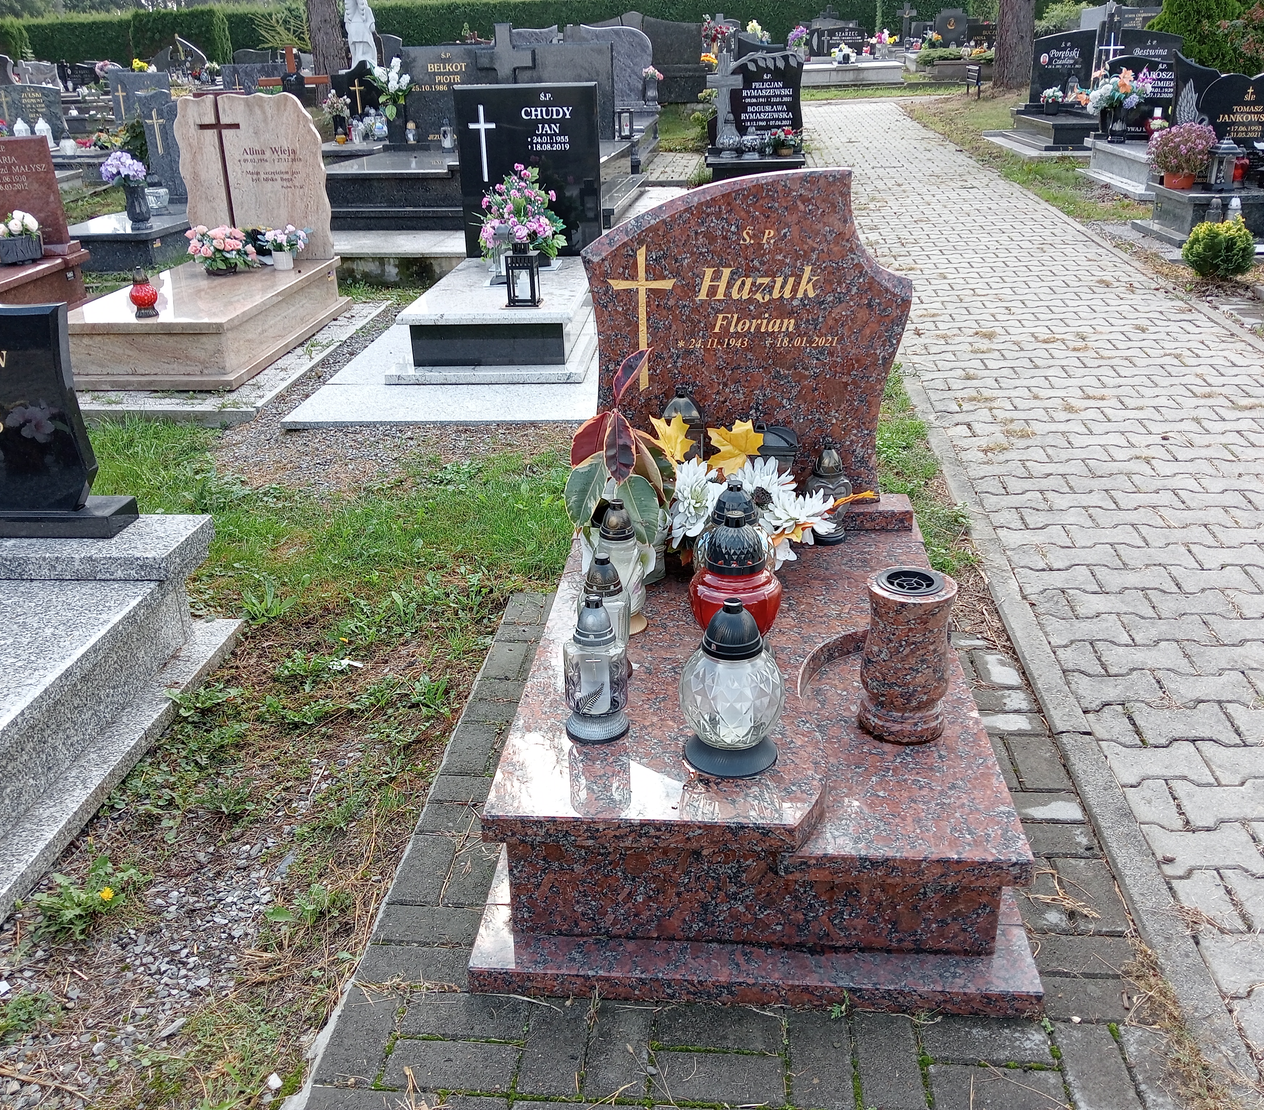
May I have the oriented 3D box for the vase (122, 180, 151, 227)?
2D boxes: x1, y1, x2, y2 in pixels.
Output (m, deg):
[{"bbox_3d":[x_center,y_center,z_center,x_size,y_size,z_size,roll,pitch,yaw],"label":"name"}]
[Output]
[{"bbox_3d":[-3.067,-2.163,7.439,0.160,0.280,0.160,1,25,4],"label":"vase"}]

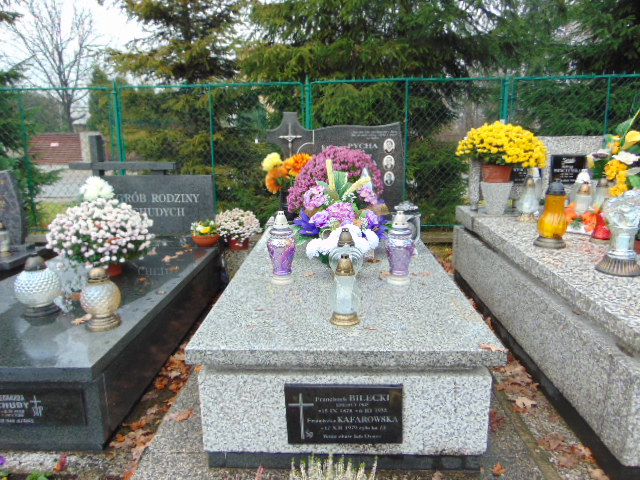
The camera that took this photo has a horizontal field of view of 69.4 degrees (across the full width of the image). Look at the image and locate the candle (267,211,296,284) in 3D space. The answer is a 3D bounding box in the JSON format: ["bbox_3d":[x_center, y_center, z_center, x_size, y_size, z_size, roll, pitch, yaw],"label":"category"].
[{"bbox_3d":[-0.169,0.033,2.057,0.130,0.323,0.130,0,13,2],"label":"candle"}]

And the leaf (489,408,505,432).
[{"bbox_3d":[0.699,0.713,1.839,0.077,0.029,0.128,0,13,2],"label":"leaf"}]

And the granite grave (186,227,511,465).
[{"bbox_3d":[0.112,0.348,2.445,1.002,0.478,1.962,0,13,2],"label":"granite grave"}]

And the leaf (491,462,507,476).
[{"bbox_3d":[0.613,0.784,1.584,0.056,0.020,0.051,0,13,2],"label":"leaf"}]

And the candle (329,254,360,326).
[{"bbox_3d":[0.093,0.174,1.685,0.113,0.250,0.113,0,13,2],"label":"candle"}]

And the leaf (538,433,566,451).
[{"bbox_3d":[0.867,0.749,1.724,0.099,0.015,0.077,0,13,2],"label":"leaf"}]

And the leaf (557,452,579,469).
[{"bbox_3d":[0.872,0.767,1.615,0.073,0.020,0.064,0,13,2],"label":"leaf"}]

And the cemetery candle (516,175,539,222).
[{"bbox_3d":[1.287,-0.257,2.863,0.137,0.284,0.137,0,13,2],"label":"cemetery candle"}]

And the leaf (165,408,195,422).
[{"bbox_3d":[-0.578,0.719,1.901,0.117,0.020,0.076,0,13,2],"label":"leaf"}]

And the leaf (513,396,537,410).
[{"bbox_3d":[0.873,0.687,1.950,0.093,0.025,0.073,0,13,2],"label":"leaf"}]

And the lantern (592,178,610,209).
[{"bbox_3d":[1.959,-0.276,3.183,0.149,0.296,0.149,0,13,2],"label":"lantern"}]

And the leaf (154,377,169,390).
[{"bbox_3d":[-0.744,0.672,2.180,0.066,0.030,0.088,0,13,2],"label":"leaf"}]

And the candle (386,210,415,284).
[{"bbox_3d":[0.351,0.032,2.034,0.125,0.319,0.125,0,13,2],"label":"candle"}]

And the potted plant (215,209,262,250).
[{"bbox_3d":[-0.630,-0.091,3.583,0.371,0.309,0.371,0,13,2],"label":"potted plant"}]

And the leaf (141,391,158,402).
[{"bbox_3d":[-0.765,0.701,2.081,0.082,0.020,0.074,0,13,2],"label":"leaf"}]

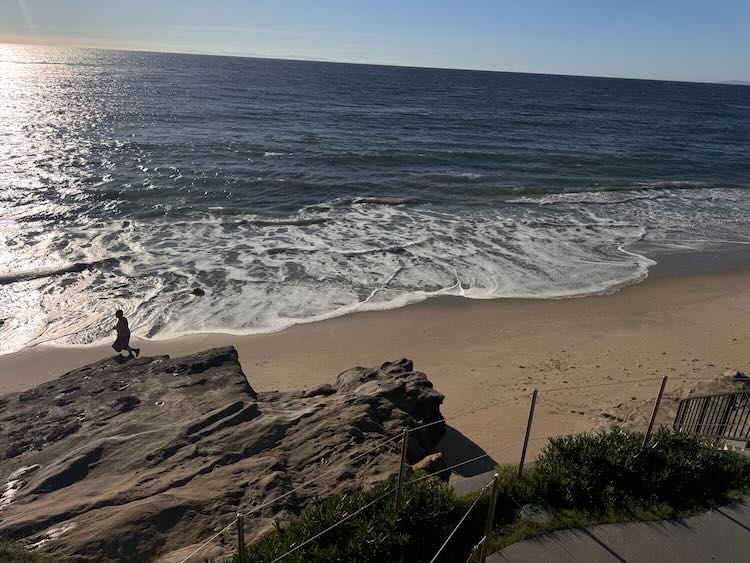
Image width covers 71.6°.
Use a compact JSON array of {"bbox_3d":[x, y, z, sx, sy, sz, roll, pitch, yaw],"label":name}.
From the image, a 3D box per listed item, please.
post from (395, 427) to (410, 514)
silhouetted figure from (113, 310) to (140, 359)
[{"bbox_3d":[0.255,1.948,5.221,0.045,1.150,0.045,-13,27,-33],"label":"post"},{"bbox_3d":[-7.407,1.545,15.400,0.680,1.580,0.500,-2,23,-13],"label":"silhouetted figure"}]

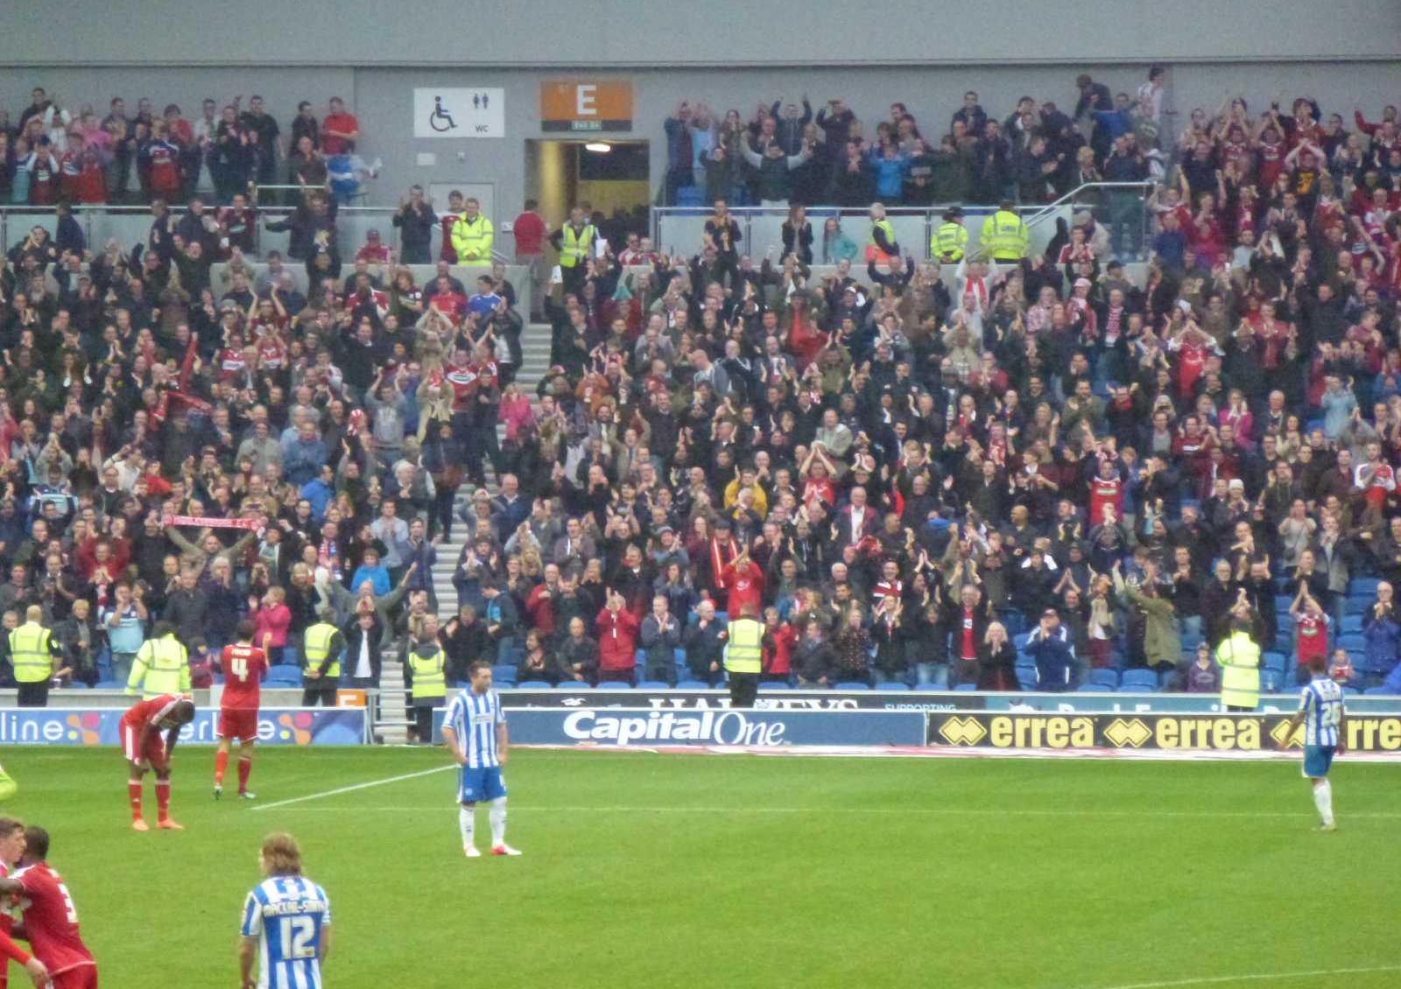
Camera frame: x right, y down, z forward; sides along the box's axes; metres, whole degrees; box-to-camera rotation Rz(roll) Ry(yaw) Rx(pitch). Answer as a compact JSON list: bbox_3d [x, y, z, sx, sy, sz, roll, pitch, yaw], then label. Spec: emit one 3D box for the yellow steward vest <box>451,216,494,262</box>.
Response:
[{"bbox_3d":[-3.190,-3.536,151.200,0.600,0.770,0.380,0,0,2],"label":"yellow steward vest"}]

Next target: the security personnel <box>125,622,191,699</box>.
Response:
[{"bbox_3d":[-6.621,2.323,131.700,0.740,1.600,0.420,0,0,0],"label":"security personnel"}]

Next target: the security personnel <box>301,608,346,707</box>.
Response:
[{"bbox_3d":[-4.617,2.269,132.000,0.500,1.760,0.350,1,1,37],"label":"security personnel"}]

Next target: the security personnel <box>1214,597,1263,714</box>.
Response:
[{"bbox_3d":[6.513,2.283,130.200,0.560,1.720,0.400,0,0,-6],"label":"security personnel"}]

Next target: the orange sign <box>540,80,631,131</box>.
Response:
[{"bbox_3d":[-1.578,-5.414,150.000,1.290,0.720,0.060,0,1,7],"label":"orange sign"}]

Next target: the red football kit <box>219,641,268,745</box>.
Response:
[{"bbox_3d":[-4.806,2.093,113.100,0.500,1.040,0.350,0,0,7],"label":"red football kit"}]

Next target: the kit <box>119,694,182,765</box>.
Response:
[{"bbox_3d":[-5.359,2.301,105.000,0.560,0.700,0.470,0,1,41],"label":"kit"}]

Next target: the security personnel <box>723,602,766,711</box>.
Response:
[{"bbox_3d":[0.542,2.226,131.600,0.540,1.790,0.350,0,1,1],"label":"security personnel"}]

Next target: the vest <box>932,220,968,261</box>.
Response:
[{"bbox_3d":[3.492,-3.537,150.300,0.490,0.590,0.340,0,0,12],"label":"vest"}]

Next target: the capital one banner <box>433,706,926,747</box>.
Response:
[{"bbox_3d":[-0.258,2.815,130.100,6.000,0.480,0.080,0,0,7],"label":"capital one banner"}]

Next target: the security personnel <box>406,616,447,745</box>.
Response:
[{"bbox_3d":[-3.335,2.288,131.200,0.490,1.610,0.360,0,0,3],"label":"security personnel"}]

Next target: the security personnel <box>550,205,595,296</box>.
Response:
[{"bbox_3d":[-1.752,-3.089,147.300,0.600,1.700,0.370,0,1,-3],"label":"security personnel"}]

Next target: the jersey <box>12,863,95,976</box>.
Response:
[{"bbox_3d":[-3.785,2.488,63.000,0.420,0.680,0.500,-16,-7,32],"label":"jersey"}]

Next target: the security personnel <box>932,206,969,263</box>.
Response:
[{"bbox_3d":[3.492,-3.178,150.300,0.530,1.680,0.360,0,0,12],"label":"security personnel"}]

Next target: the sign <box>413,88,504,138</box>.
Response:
[{"bbox_3d":[-3.375,-5.322,150.200,1.275,0.700,0.050,0,1,7],"label":"sign"}]

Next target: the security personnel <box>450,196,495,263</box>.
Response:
[{"bbox_3d":[-3.197,-3.297,151.200,0.610,1.770,0.380,0,0,2],"label":"security personnel"}]

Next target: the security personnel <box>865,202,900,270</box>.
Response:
[{"bbox_3d":[2.490,-3.150,148.000,0.380,1.720,0.500,1,1,37],"label":"security personnel"}]

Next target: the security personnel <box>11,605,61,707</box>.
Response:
[{"bbox_3d":[-8.165,2.255,132.300,0.580,1.780,0.360,0,1,13],"label":"security personnel"}]

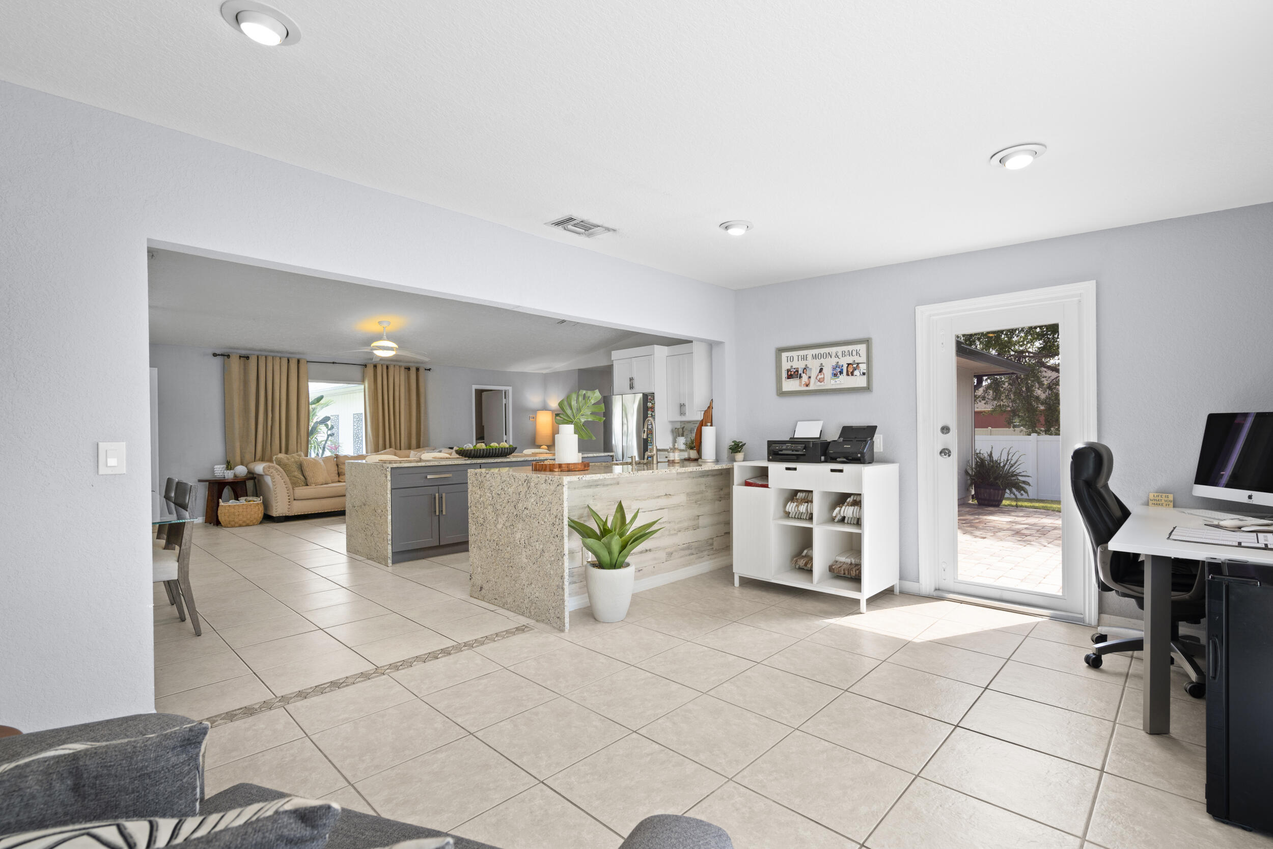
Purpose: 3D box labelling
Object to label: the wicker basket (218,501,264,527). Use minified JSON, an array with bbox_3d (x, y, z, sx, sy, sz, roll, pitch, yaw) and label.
[{"bbox_3d":[-5.477,1.234,7.846,0.330,0.330,0.480,-2,-2,44],"label":"wicker basket"}]

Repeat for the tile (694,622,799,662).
[{"bbox_3d":[0.624,1.233,3.214,0.450,0.012,0.450,-2,-1,44],"label":"tile"}]

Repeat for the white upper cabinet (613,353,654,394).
[{"bbox_3d":[0.167,-0.773,9.243,0.920,0.630,0.600,-1,-1,44],"label":"white upper cabinet"}]

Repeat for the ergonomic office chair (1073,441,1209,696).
[{"bbox_3d":[2.580,0.639,2.765,0.680,1.110,0.700,0,-1,-26],"label":"ergonomic office chair"}]

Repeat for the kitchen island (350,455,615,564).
[{"bbox_3d":[-1.580,0.834,6.421,0.950,0.905,2.780,-1,-1,44],"label":"kitchen island"}]

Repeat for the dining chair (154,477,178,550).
[{"bbox_3d":[-3.293,0.821,3.670,0.480,0.900,0.570,-1,-1,44],"label":"dining chair"}]

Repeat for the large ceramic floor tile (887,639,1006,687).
[{"bbox_3d":[1.592,1.220,2.916,0.451,0.012,0.451,-1,-1,44],"label":"large ceramic floor tile"}]

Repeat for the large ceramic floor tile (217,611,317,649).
[{"bbox_3d":[-2.258,1.267,3.476,0.451,0.012,0.451,-1,-1,44],"label":"large ceramic floor tile"}]

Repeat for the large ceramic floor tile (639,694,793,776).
[{"bbox_3d":[0.316,1.220,2.249,0.447,0.010,0.447,-2,-2,44],"label":"large ceramic floor tile"}]

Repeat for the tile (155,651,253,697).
[{"bbox_3d":[-2.248,1.258,2.834,0.451,0.012,0.451,-1,-1,44],"label":"tile"}]

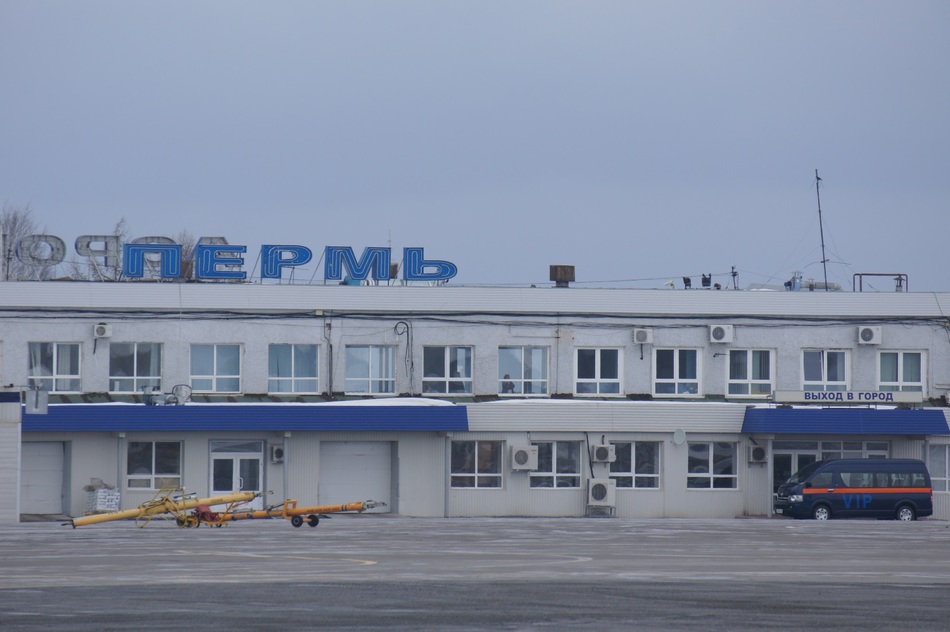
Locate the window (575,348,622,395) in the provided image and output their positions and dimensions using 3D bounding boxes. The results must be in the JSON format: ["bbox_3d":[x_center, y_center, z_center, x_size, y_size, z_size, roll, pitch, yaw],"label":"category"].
[{"bbox_3d":[4.597,2.059,305.482,1.930,1.820,0.150,1,-1,-20],"label":"window"}]

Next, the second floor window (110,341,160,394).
[{"bbox_3d":[-11.813,1.815,289.094,1.995,1.764,0.120,1,-1,-23],"label":"second floor window"}]

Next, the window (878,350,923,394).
[{"bbox_3d":[15.934,2.180,309.608,1.930,1.820,0.150,1,-1,-20],"label":"window"}]

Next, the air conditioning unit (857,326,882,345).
[{"bbox_3d":[14.666,0.725,308.809,0.860,0.650,0.320,1,-1,-20],"label":"air conditioning unit"}]

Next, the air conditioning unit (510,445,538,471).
[{"bbox_3d":[1.785,5.037,293.622,0.940,0.850,0.340,1,-1,-20],"label":"air conditioning unit"}]

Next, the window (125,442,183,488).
[{"bbox_3d":[-11.115,5.179,288.332,1.980,1.680,0.150,1,-1,-21],"label":"window"}]

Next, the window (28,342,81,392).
[{"bbox_3d":[-15.084,1.868,298.318,1.930,1.820,0.150,1,-1,-20],"label":"window"}]

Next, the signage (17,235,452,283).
[{"bbox_3d":[-8.454,-2.009,290.993,16.772,1.610,0.500,1,-1,-23],"label":"signage"}]

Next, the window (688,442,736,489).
[{"bbox_3d":[8.476,5.346,296.438,1.900,1.760,0.150,1,-1,-20],"label":"window"}]

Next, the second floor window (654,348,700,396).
[{"bbox_3d":[7.336,2.047,300.920,1.880,1.770,0.150,1,-1,-21],"label":"second floor window"}]

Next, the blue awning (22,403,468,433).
[{"bbox_3d":[-7.975,3.546,286.687,16.519,0.913,0.800,1,-1,-23],"label":"blue awning"}]

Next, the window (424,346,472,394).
[{"bbox_3d":[-0.986,1.961,297.726,1.900,1.750,0.150,1,-1,-21],"label":"window"}]

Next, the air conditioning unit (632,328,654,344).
[{"bbox_3d":[6.087,0.748,300.075,0.800,0.540,0.300,1,-1,-21],"label":"air conditioning unit"}]

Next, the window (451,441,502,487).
[{"bbox_3d":[0.046,5.238,292.616,1.900,1.720,0.150,1,-1,-21],"label":"window"}]

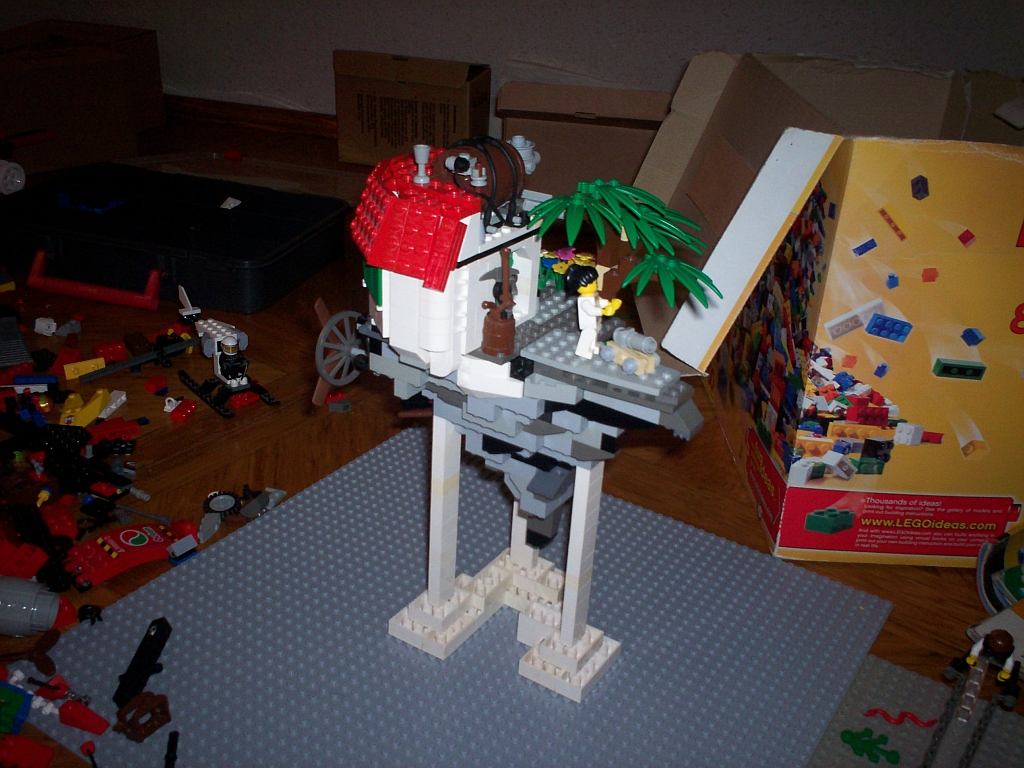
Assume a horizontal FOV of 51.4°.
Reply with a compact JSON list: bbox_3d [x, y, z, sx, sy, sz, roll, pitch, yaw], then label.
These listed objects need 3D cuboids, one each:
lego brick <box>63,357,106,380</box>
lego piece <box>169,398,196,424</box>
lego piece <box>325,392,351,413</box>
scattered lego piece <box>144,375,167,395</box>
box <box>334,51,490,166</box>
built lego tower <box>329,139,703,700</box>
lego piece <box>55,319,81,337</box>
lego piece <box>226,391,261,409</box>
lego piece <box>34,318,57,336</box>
[{"bbox_3d":[-0.361,-0.013,0.901,0.033,0.011,0.010,-16,33,-36],"label":"lego brick"},{"bbox_3d":[-0.262,0.021,0.850,0.013,0.009,0.024,8,26,8],"label":"lego piece"},{"bbox_3d":[-0.144,0.015,0.879,0.021,0.011,0.017,-4,27,-16],"label":"lego piece"},{"bbox_3d":[-0.296,0.001,0.886,0.017,0.009,0.015,-16,32,-36],"label":"scattered lego piece"},{"bbox_3d":[-0.142,-0.403,1.596,0.200,0.138,0.130,9,26,10],"label":"box"},{"bbox_3d":[0.016,0.024,0.546,0.166,0.303,0.157,19,29,27],"label":"built lego tower"},{"bbox_3d":[-0.405,-0.051,0.972,0.021,0.012,0.014,-12,30,-31],"label":"lego piece"},{"bbox_3d":[-0.219,0.014,0.876,0.016,0.007,0.025,18,29,26],"label":"lego piece"},{"bbox_3d":[-0.424,-0.052,0.969,0.018,0.014,0.013,-3,27,-14],"label":"lego piece"}]

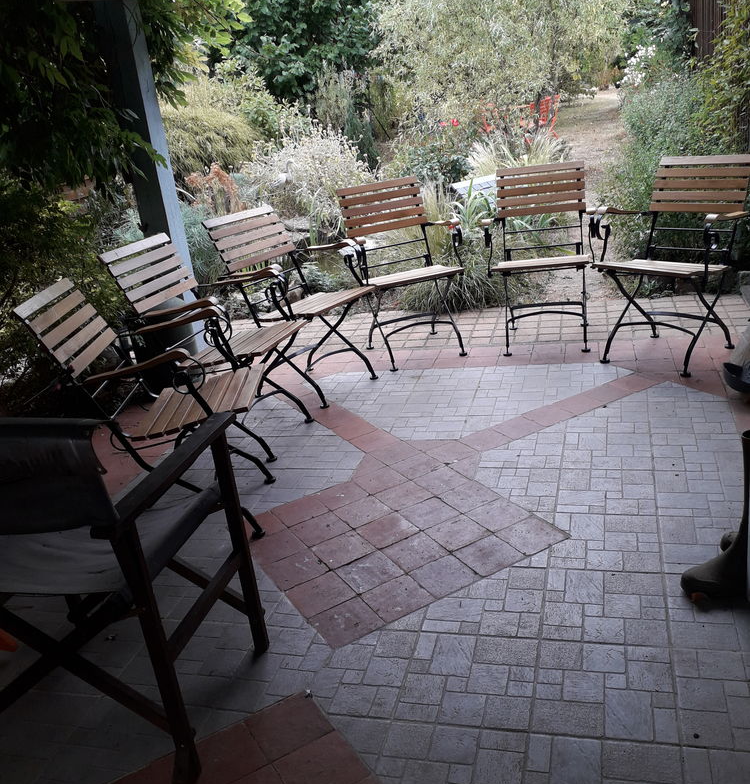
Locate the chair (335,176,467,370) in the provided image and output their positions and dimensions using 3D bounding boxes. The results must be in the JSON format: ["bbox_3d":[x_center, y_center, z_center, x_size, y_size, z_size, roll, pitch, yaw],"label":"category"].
[{"bbox_3d":[0.152,-0.635,4.130,0.566,0.870,0.650,-12,21,-12],"label":"chair"}]

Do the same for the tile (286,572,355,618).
[{"bbox_3d":[-0.159,0.605,2.310,0.163,0.020,0.163,-18,23,-25],"label":"tile"}]

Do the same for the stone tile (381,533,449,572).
[{"bbox_3d":[0.123,0.501,2.406,0.160,0.020,0.160,-18,23,-26],"label":"stone tile"}]

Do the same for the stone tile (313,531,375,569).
[{"bbox_3d":[-0.099,0.517,2.519,0.163,0.020,0.163,-18,23,-25],"label":"stone tile"}]

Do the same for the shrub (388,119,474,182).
[{"bbox_3d":[0.737,-3.071,10.000,1.080,1.000,1.000,-6,21,6],"label":"shrub"}]

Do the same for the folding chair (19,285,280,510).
[{"bbox_3d":[-0.724,0.040,2.725,0.660,0.885,0.570,-7,21,2],"label":"folding chair"}]

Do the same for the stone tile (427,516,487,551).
[{"bbox_3d":[0.268,0.464,2.523,0.163,0.020,0.163,-18,23,-25],"label":"stone tile"}]

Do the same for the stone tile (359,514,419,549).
[{"bbox_3d":[0.044,0.459,2.545,0.160,0.020,0.160,-18,23,-26],"label":"stone tile"}]

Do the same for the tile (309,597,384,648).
[{"bbox_3d":[-0.077,0.646,2.172,0.163,0.020,0.163,-18,23,-25],"label":"tile"}]

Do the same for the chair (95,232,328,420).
[{"bbox_3d":[-0.652,-0.203,3.276,0.650,0.870,0.566,0,22,20],"label":"chair"}]

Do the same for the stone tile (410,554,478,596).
[{"bbox_3d":[0.204,0.542,2.269,0.160,0.020,0.160,-18,23,-26],"label":"stone tile"}]

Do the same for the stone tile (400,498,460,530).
[{"bbox_3d":[0.186,0.423,2.662,0.163,0.020,0.163,-18,23,-25],"label":"stone tile"}]

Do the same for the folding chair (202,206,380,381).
[{"bbox_3d":[-0.374,-0.434,3.788,0.650,0.870,0.566,9,26,37],"label":"folding chair"}]

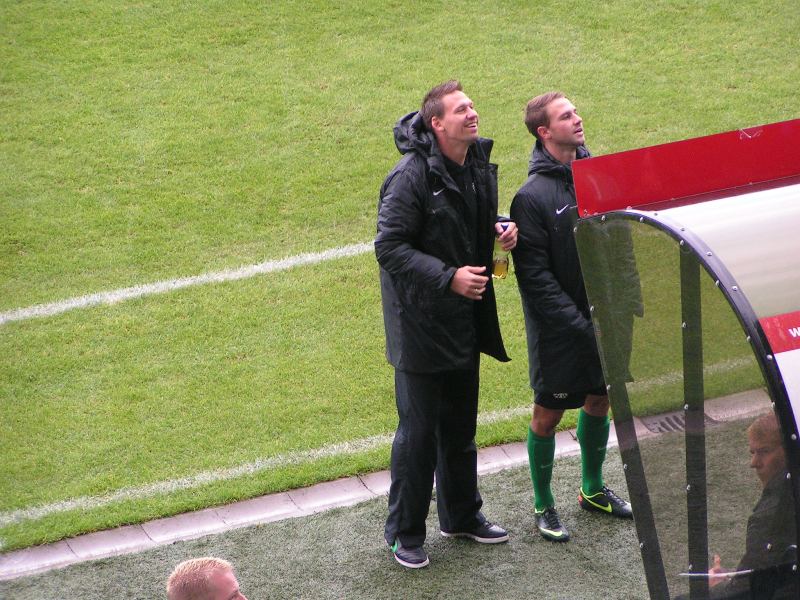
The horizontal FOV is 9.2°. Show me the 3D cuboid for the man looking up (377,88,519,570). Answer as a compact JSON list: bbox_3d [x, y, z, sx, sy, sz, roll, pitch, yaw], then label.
[{"bbox_3d":[0.178,0.057,18.350,0.500,1.880,0.560,17,31,34],"label":"man looking up"}]

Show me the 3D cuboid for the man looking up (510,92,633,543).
[{"bbox_3d":[0.661,0.021,18.600,0.410,1.760,0.560,22,33,40],"label":"man looking up"}]

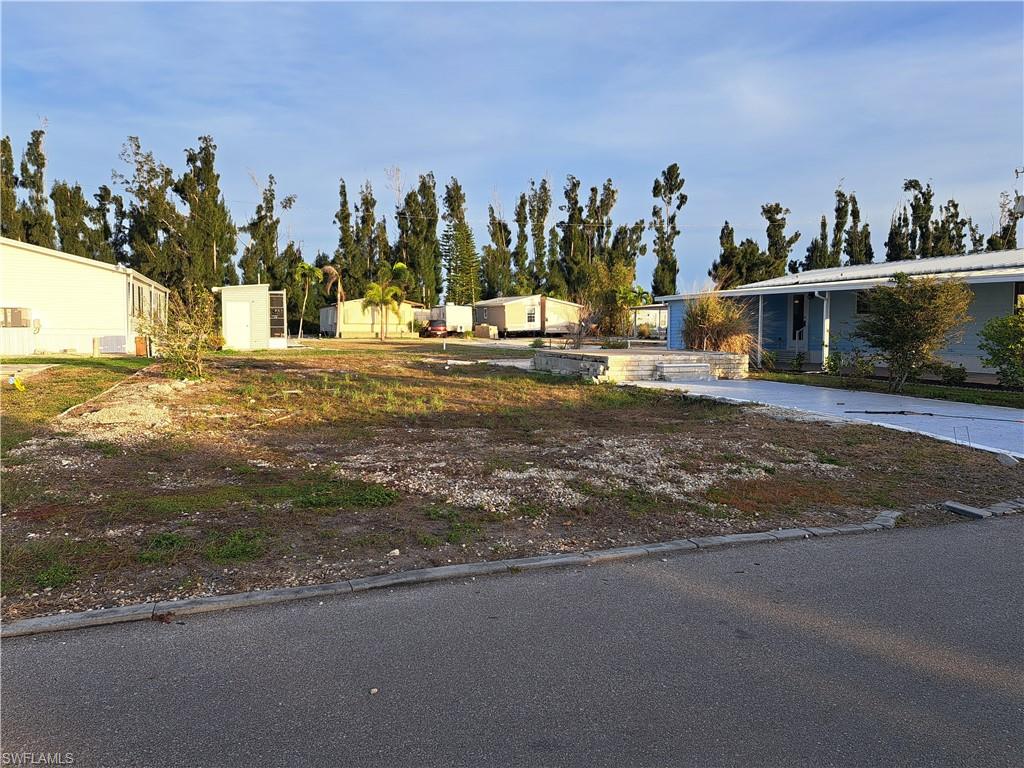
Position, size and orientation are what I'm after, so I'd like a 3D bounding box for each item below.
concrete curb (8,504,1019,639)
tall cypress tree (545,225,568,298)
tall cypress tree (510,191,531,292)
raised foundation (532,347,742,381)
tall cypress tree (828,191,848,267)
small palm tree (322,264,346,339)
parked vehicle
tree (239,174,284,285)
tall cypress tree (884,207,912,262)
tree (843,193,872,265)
[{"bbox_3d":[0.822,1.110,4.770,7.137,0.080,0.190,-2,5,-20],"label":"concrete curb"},{"bbox_3d":[5.196,-12.382,84.242,2.840,12.880,2.840,0,5,0],"label":"tall cypress tree"},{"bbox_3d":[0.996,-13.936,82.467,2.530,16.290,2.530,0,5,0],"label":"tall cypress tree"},{"bbox_3d":[3.389,-0.570,19.527,4.013,0.596,4.812,-2,5,-20],"label":"raised foundation"},{"bbox_3d":[47.605,-18.015,104.478,3.151,21.092,3.151,2,5,24],"label":"tall cypress tree"},{"bbox_3d":[-15.625,-7.215,62.217,2.110,6.440,2.110,0,5,0],"label":"small palm tree"},{"bbox_3d":[-7.140,-4.963,64.370,1.750,1.600,4.400,-2,5,-20],"label":"parked vehicle"},{"bbox_3d":[-25.702,-12.994,72.135,4.720,16.230,4.480,0,5,0],"label":"tree"},{"bbox_3d":[58.690,-17.394,108.675,4.594,19.213,4.594,3,5,28],"label":"tall cypress tree"},{"bbox_3d":[44.427,-15.600,92.035,3.733,18.110,3.733,0,5,0],"label":"tree"}]

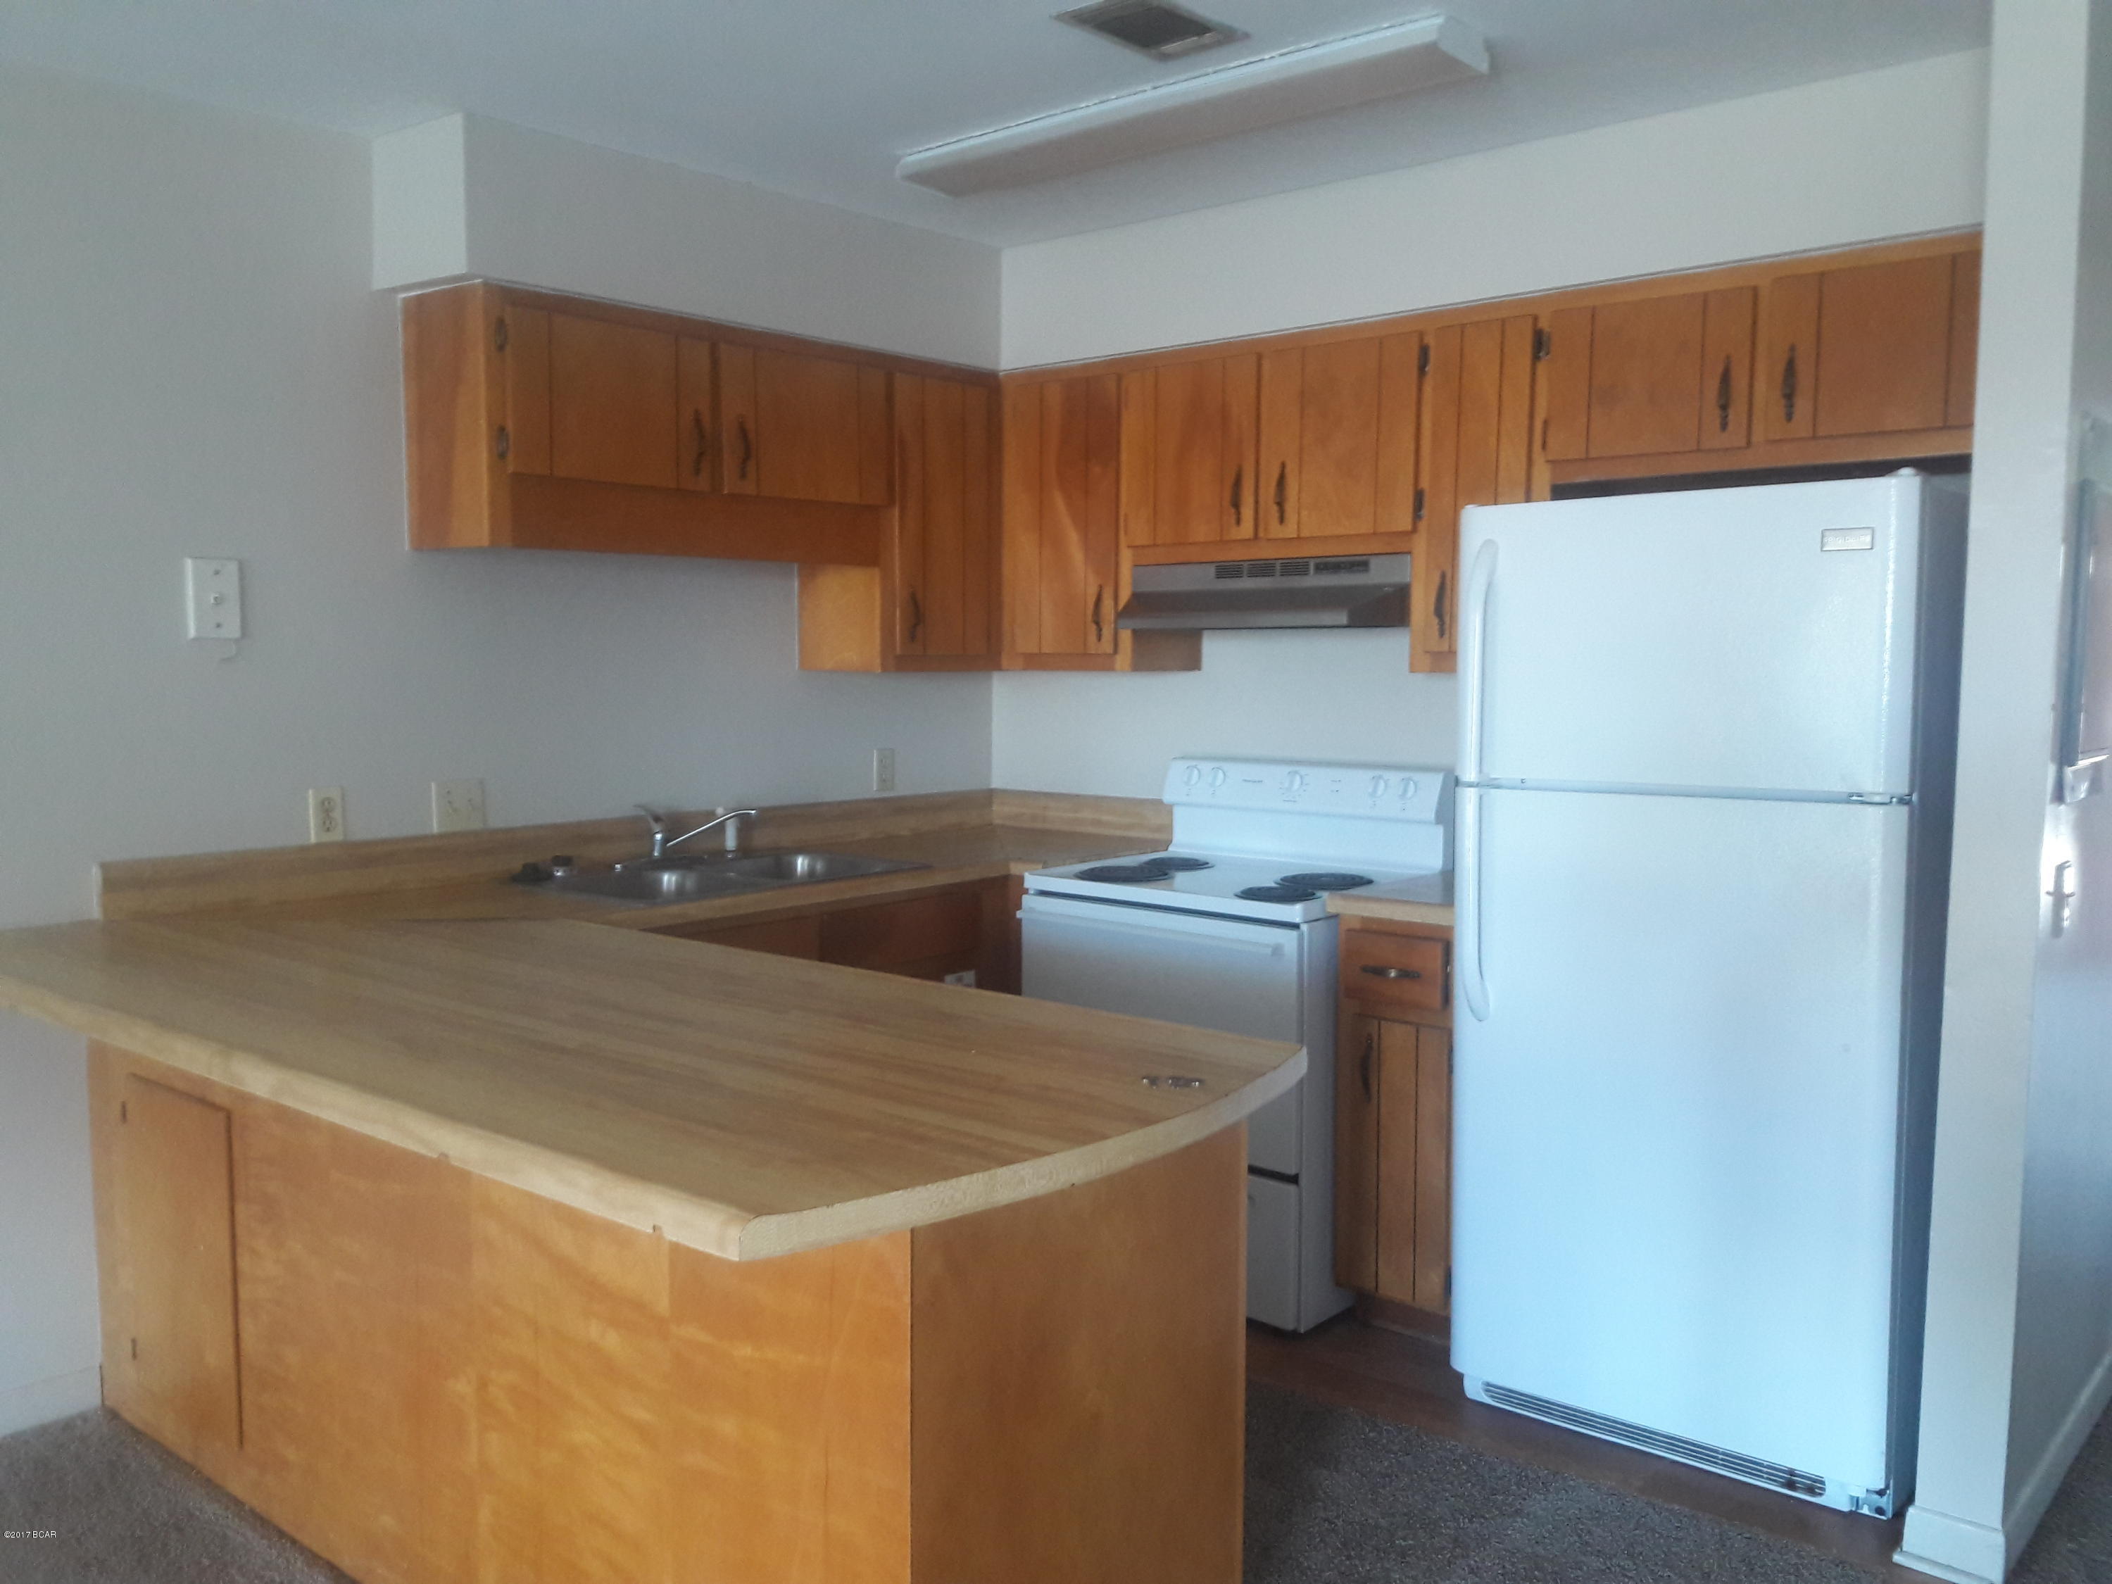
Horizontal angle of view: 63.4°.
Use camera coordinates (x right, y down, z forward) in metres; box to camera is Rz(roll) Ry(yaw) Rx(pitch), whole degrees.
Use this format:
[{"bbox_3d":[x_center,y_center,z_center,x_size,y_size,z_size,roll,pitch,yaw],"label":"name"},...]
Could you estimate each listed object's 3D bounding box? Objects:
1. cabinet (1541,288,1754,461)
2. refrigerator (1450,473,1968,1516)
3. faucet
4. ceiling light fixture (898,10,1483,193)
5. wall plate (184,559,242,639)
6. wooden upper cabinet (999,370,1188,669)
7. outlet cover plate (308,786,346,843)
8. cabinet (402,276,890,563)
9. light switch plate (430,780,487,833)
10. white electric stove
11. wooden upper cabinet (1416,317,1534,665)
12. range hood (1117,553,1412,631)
[{"bbox_3d":[1.245,-0.816,3.454,0.418,0.305,0.315,4,6,40],"label":"cabinet"},{"bbox_3d":[1.245,0.316,3.152,0.753,1.685,0.775,4,6,40],"label":"refrigerator"},{"bbox_3d":[-0.823,0.095,3.916,0.280,0.135,0.060,0,4,-3],"label":"faucet"},{"bbox_3d":[0.194,-1.250,3.155,1.207,0.069,0.188,4,6,40],"label":"ceiling light fixture"},{"bbox_3d":[-1.603,-0.368,3.260,0.012,0.151,0.098,4,6,41],"label":"wall plate"},{"bbox_3d":[0.110,-0.698,4.423,0.442,0.768,0.315,4,6,40],"label":"wooden upper cabinet"},{"bbox_3d":[-1.455,0.047,3.412,0.008,0.112,0.072,4,6,40],"label":"outlet cover plate"},{"bbox_3d":[-0.862,-0.776,3.821,0.312,0.511,1.095,4,6,40],"label":"cabinet"},{"bbox_3d":[-1.272,0.029,3.645,0.014,0.114,0.117,4,6,40],"label":"light switch plate"},{"bbox_3d":[0.423,0.524,3.959,0.759,1.150,0.710,4,6,40],"label":"white electric stove"},{"bbox_3d":[0.976,-0.643,3.695,0.292,0.766,0.315,4,6,40],"label":"wooden upper cabinet"},{"bbox_3d":[0.529,-0.462,4.003,0.761,0.156,0.445,4,6,40],"label":"range hood"}]

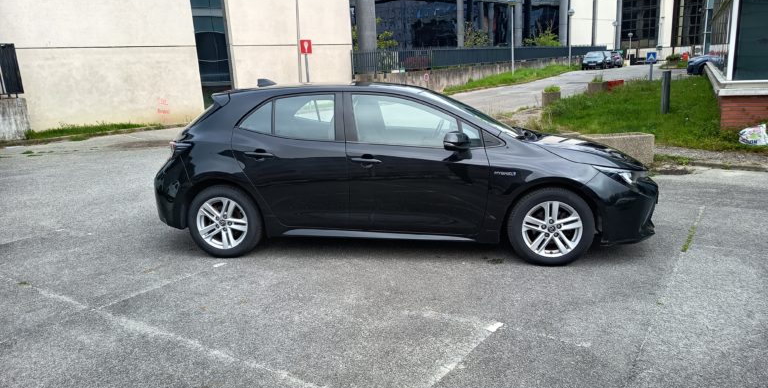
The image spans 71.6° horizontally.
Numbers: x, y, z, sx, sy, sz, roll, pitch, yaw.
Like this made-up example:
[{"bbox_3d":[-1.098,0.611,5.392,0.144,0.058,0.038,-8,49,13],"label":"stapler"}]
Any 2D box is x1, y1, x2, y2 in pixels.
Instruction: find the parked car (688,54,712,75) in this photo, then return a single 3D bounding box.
[{"bbox_3d":[18.296,-7.164,28.204,4.300,1.480,1.800,2,15,22],"label":"parked car"}]

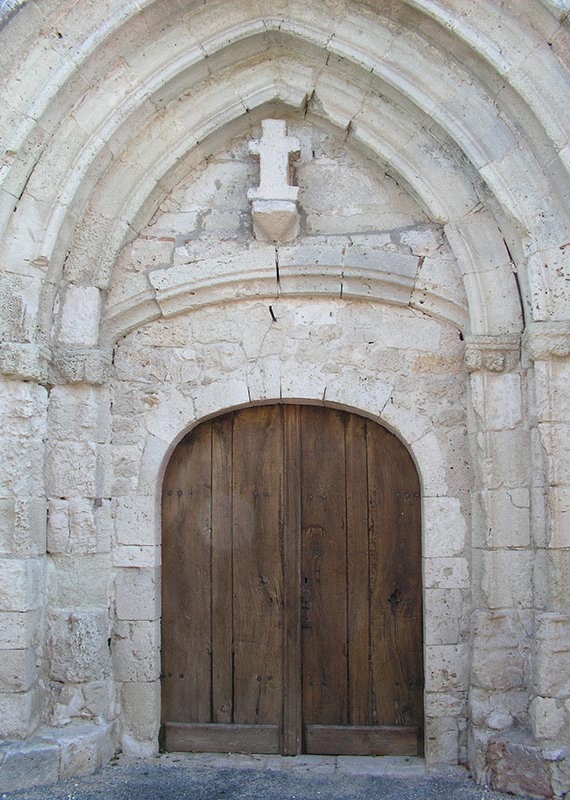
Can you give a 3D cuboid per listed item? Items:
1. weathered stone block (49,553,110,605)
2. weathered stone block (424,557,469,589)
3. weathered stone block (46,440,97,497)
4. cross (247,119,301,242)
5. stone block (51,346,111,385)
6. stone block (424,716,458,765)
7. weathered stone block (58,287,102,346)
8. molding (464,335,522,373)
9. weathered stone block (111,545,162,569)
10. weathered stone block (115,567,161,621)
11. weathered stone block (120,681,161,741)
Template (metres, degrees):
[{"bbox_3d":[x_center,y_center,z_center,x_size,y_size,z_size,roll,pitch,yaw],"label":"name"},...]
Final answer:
[{"bbox_3d":[-1.241,1.084,5.077,0.295,0.302,0.330,-1,-6,4],"label":"weathered stone block"},{"bbox_3d":[1.075,1.156,5.612,0.294,0.206,0.250,-1,-9,5],"label":"weathered stone block"},{"bbox_3d":[-1.389,0.470,5.595,0.335,0.362,0.300,-1,-9,3],"label":"weathered stone block"},{"bbox_3d":[-0.072,-1.532,5.826,0.357,0.796,0.250,-1,-9,3],"label":"cross"},{"bbox_3d":[-1.366,-0.223,5.657,0.330,0.207,0.340,-1,-9,3],"label":"stone block"},{"bbox_3d":[1.005,2.204,5.469,0.206,0.292,0.260,-1,-9,3],"label":"stone block"},{"bbox_3d":[-1.397,-0.557,5.795,0.277,0.403,0.250,-1,-9,5],"label":"weathered stone block"},{"bbox_3d":[1.249,-0.248,5.022,0.275,0.218,0.360,-1,-6,4],"label":"molding"},{"bbox_3d":[-0.948,1.002,5.353,0.273,0.143,0.200,-1,-6,4],"label":"weathered stone block"},{"bbox_3d":[-0.987,1.321,5.720,0.281,0.347,0.280,-1,-9,3],"label":"weathered stone block"},{"bbox_3d":[-0.952,2.069,5.606,0.252,0.359,0.280,-1,-9,3],"label":"weathered stone block"}]

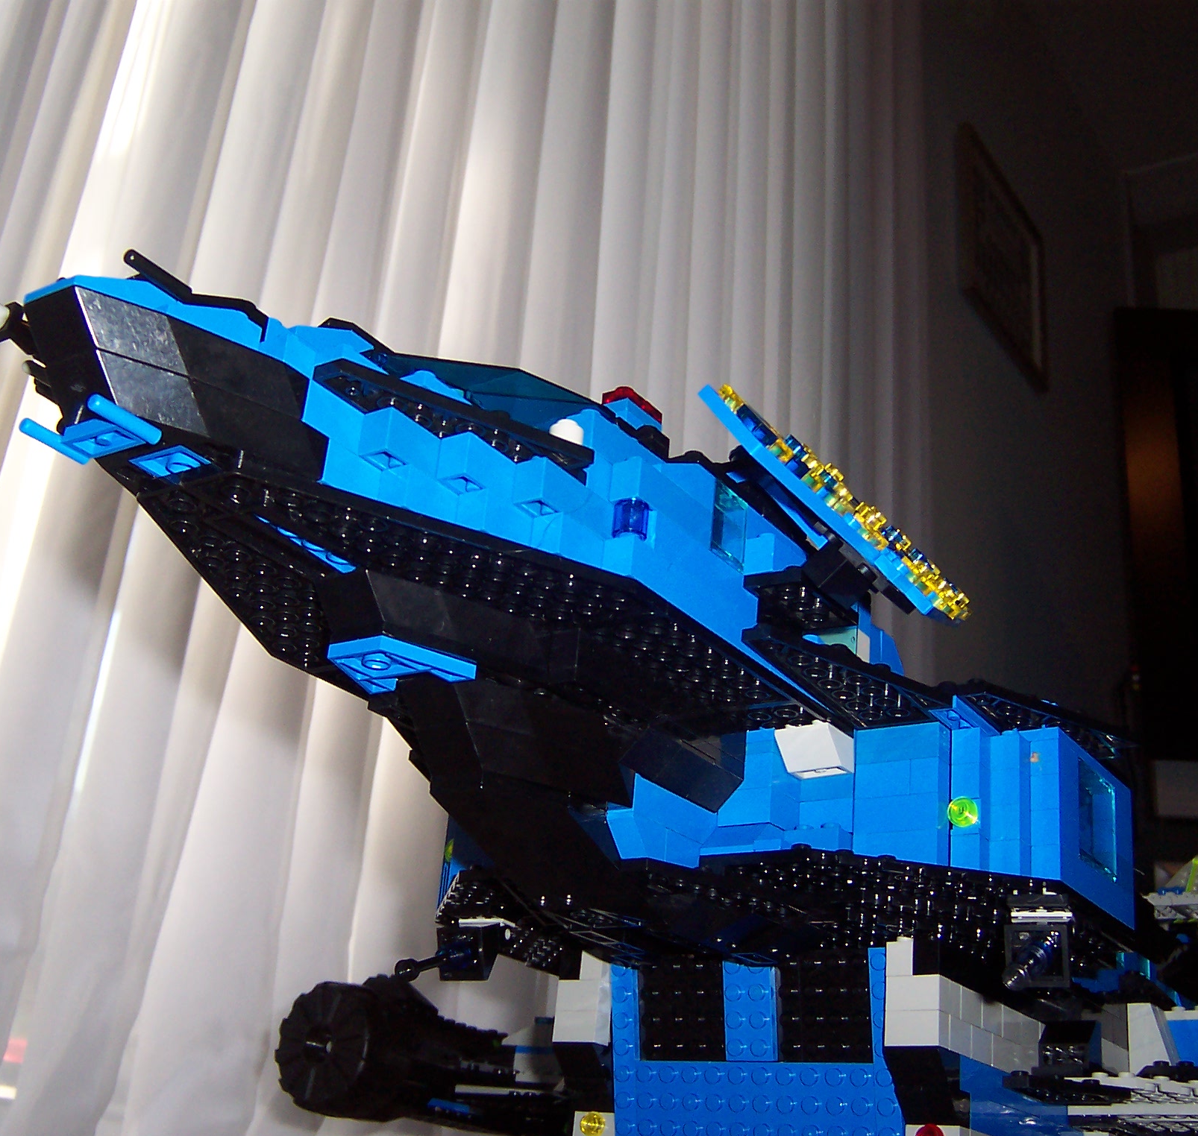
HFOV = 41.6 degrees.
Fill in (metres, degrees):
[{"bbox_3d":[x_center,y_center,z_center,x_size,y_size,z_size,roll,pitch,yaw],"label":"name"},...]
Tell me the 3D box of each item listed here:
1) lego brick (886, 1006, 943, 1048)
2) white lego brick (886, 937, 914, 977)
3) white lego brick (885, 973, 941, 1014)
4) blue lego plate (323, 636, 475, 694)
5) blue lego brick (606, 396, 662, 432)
[{"bbox_3d":[0.090,0.130,0.443,0.016,0.010,0.008,-11,-28,33],"label":"lego brick"},{"bbox_3d":[0.088,0.113,0.453,0.008,0.010,0.009,-11,-28,33],"label":"white lego brick"},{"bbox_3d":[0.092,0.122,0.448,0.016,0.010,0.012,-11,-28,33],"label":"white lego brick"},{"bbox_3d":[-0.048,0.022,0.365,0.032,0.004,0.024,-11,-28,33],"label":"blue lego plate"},{"bbox_3d":[0.008,-0.036,0.415,0.008,0.010,0.016,-11,-28,33],"label":"blue lego brick"}]

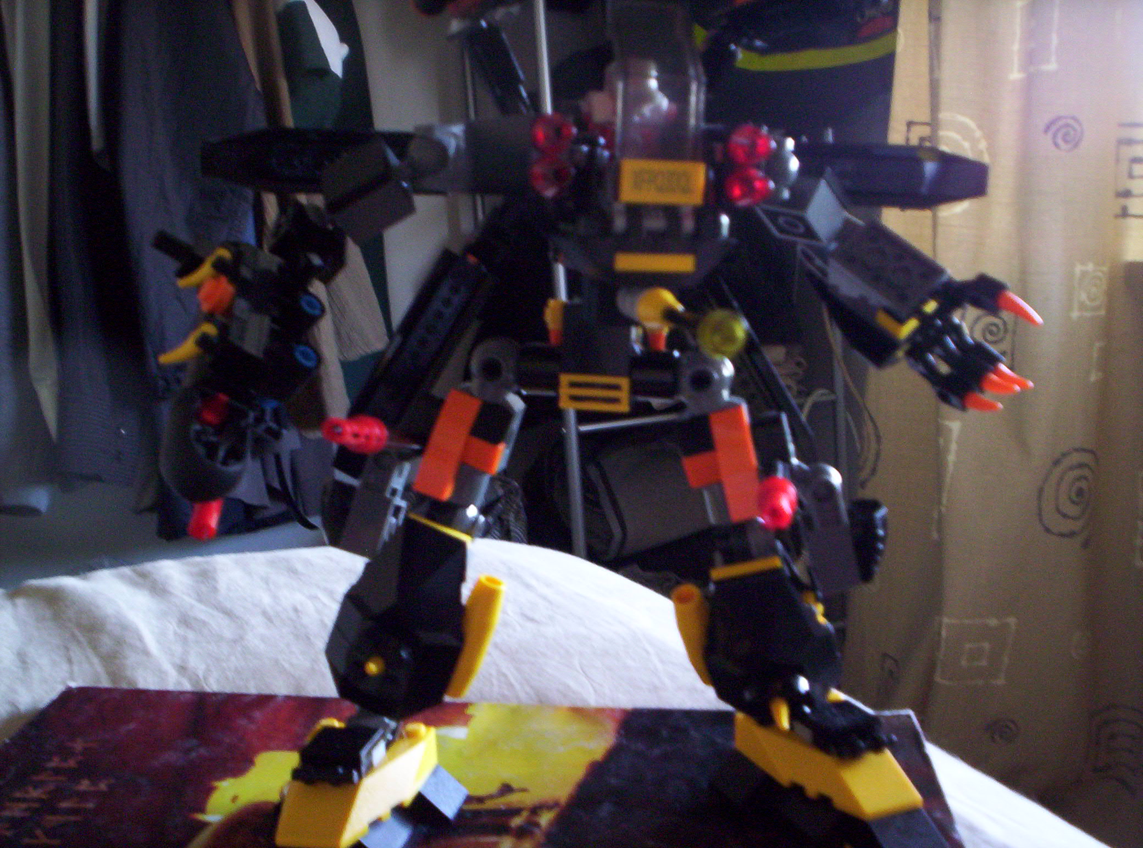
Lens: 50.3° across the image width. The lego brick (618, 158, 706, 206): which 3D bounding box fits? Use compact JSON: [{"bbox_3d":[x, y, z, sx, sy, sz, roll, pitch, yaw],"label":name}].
[{"bbox_3d":[0.018,-0.047,0.237,0.016,0.008,0.005,1,13,-10],"label":"lego brick"}]

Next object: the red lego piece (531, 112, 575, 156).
[{"bbox_3d":[-0.003,-0.054,0.226,0.008,0.008,0.007,0,10,-7],"label":"red lego piece"}]

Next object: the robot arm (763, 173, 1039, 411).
[{"bbox_3d":[0.066,-0.028,0.252,0.061,0.028,0.024,36,3,21],"label":"robot arm"}]

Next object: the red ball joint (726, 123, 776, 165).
[{"bbox_3d":[0.035,-0.054,0.235,0.008,0.008,0.007,1,13,-10],"label":"red ball joint"}]

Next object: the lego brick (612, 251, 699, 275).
[{"bbox_3d":[0.017,-0.032,0.245,0.016,0.004,0.005,1,13,-10],"label":"lego brick"}]

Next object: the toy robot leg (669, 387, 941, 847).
[{"bbox_3d":[0.051,0.046,0.285,0.051,0.110,0.045,-13,13,-17],"label":"toy robot leg"}]

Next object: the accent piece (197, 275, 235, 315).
[{"bbox_3d":[-0.077,-0.028,0.264,0.008,0.008,0.008,-5,13,-5],"label":"accent piece"}]

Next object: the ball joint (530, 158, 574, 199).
[{"bbox_3d":[-0.004,-0.047,0.233,0.008,0.008,0.007,1,13,-10],"label":"ball joint"}]

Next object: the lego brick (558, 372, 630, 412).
[{"bbox_3d":[0.005,-0.007,0.279,0.016,0.008,0.004,3,13,-4],"label":"lego brick"}]

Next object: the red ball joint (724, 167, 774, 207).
[{"bbox_3d":[0.034,-0.046,0.235,0.008,0.008,0.007,1,13,-10],"label":"red ball joint"}]

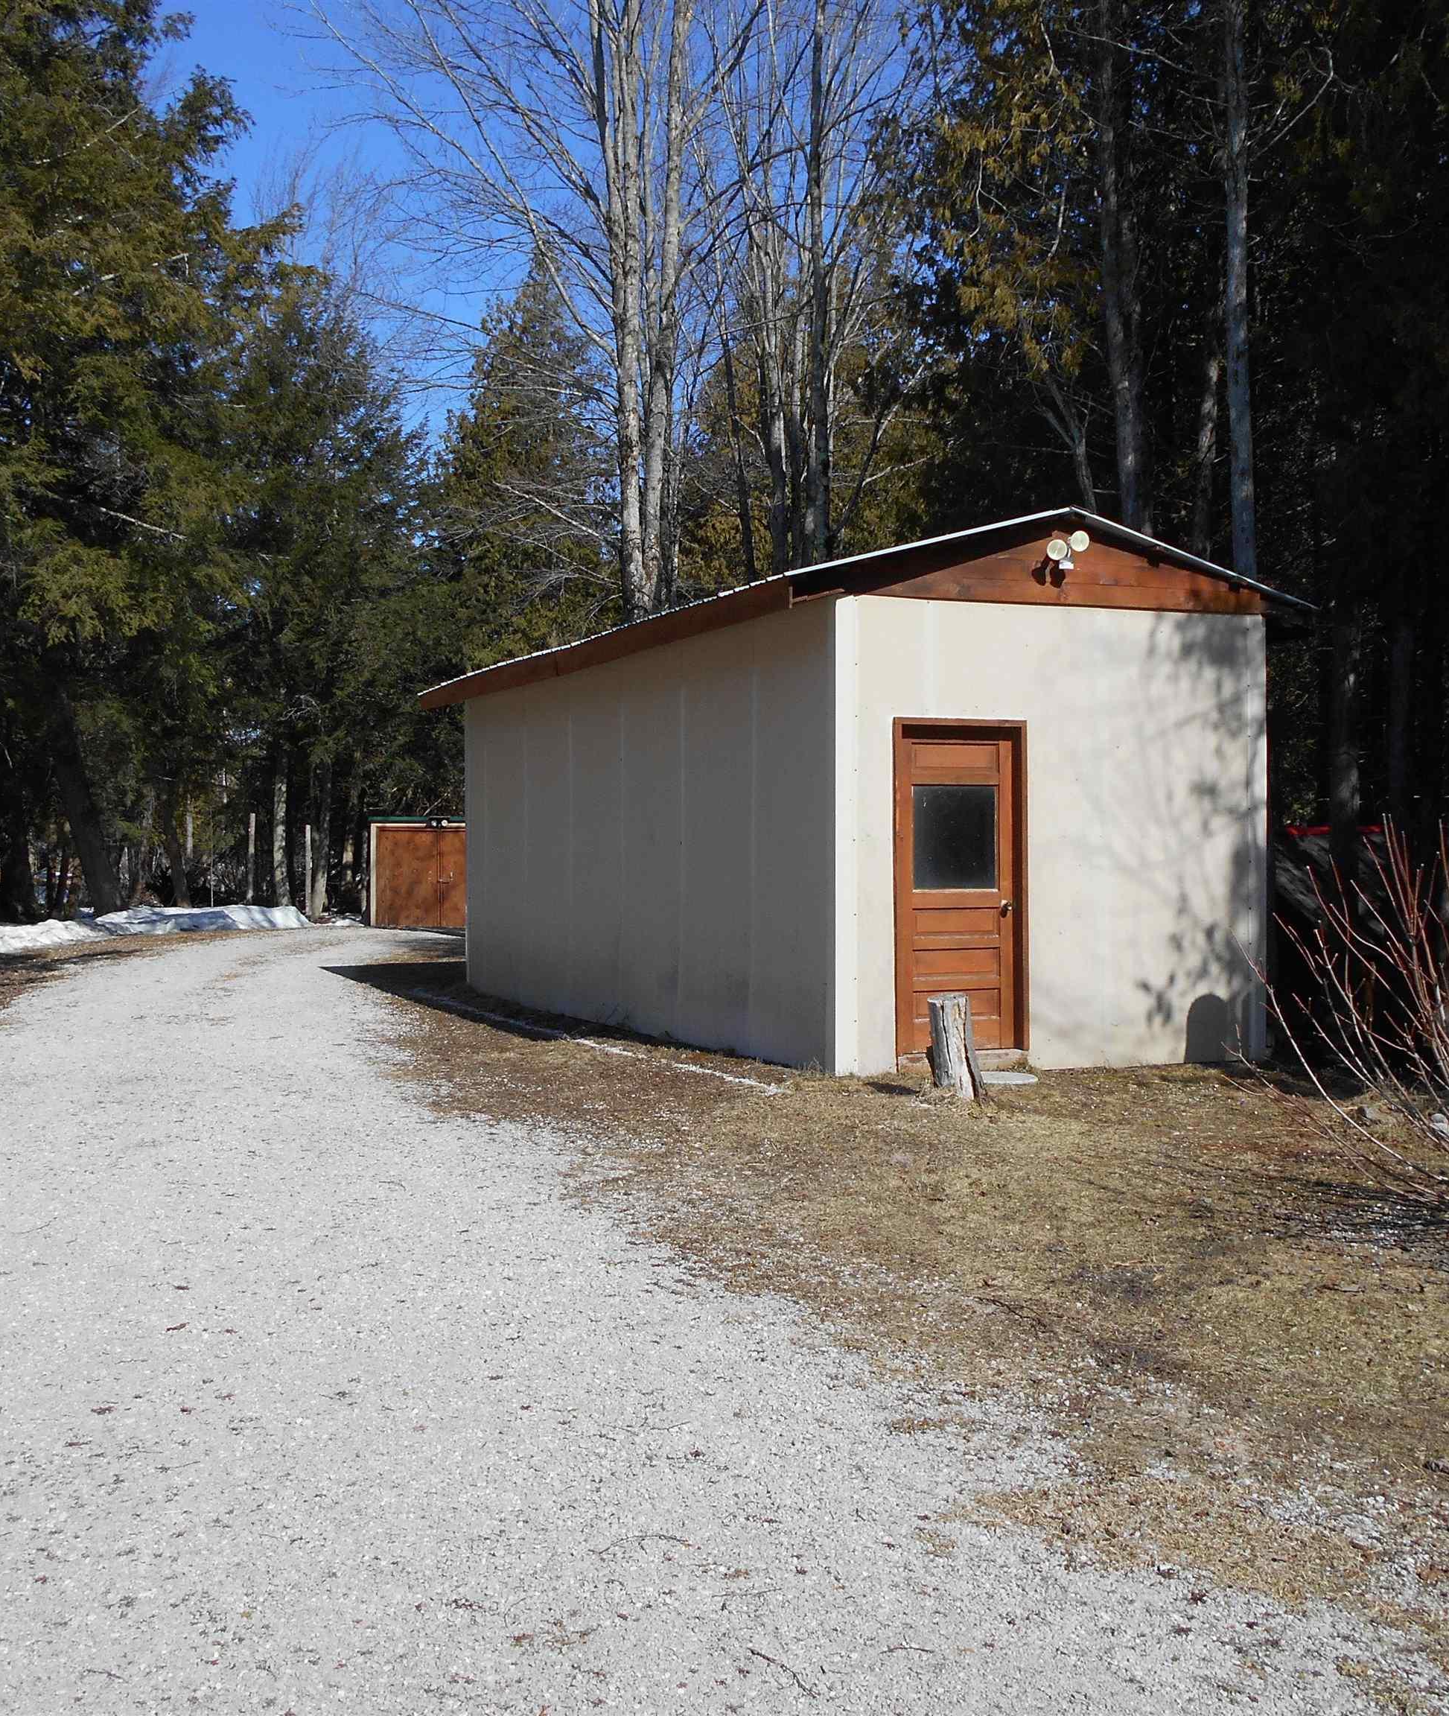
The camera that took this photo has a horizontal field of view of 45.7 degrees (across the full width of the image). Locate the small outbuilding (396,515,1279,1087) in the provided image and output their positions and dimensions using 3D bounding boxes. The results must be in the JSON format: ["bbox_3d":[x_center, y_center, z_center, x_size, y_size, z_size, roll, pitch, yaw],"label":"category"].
[{"bbox_3d":[0.461,-0.450,14.947,4.004,3.582,8.607,-1,1,-24],"label":"small outbuilding"}]

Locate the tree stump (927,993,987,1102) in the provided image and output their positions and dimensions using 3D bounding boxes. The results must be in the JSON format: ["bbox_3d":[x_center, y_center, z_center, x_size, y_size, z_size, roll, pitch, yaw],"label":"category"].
[{"bbox_3d":[1.355,1.100,9.980,0.340,0.580,0.330,0,1,0],"label":"tree stump"}]

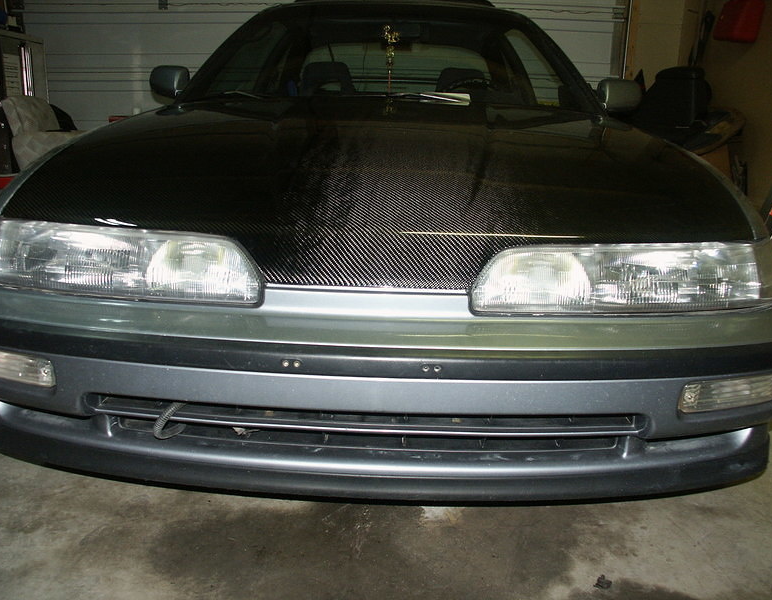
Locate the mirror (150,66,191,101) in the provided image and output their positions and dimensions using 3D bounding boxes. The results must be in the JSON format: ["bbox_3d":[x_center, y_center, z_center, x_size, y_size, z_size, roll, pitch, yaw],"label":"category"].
[{"bbox_3d":[-0.831,-0.840,2.601,0.175,0.122,0.115,2,16,1],"label":"mirror"}]

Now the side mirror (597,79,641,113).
[{"bbox_3d":[0.893,-0.784,2.570,0.175,0.122,0.115,2,16,1],"label":"side mirror"}]

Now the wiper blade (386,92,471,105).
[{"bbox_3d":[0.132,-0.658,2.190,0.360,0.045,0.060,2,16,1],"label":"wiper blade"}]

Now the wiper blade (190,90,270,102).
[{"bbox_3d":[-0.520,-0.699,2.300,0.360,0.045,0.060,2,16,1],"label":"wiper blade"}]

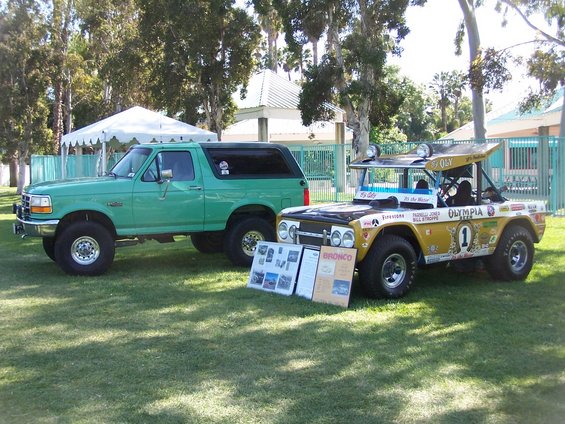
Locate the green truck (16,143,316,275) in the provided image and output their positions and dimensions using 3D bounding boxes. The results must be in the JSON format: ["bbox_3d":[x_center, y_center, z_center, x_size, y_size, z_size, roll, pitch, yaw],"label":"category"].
[{"bbox_3d":[-2.036,-0.131,13.172,4.700,2.020,2.060,-2,4,-24],"label":"green truck"}]

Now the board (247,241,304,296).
[{"bbox_3d":[-0.096,0.743,10.315,0.030,0.659,0.860,21,-12,-42],"label":"board"}]

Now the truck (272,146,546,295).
[{"bbox_3d":[1.867,0.011,11.081,3.720,1.970,1.860,-3,4,-34],"label":"truck"}]

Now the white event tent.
[{"bbox_3d":[-3.783,-1.175,20.623,3.050,3.184,3.050,-3,4,-33],"label":"white event tent"}]

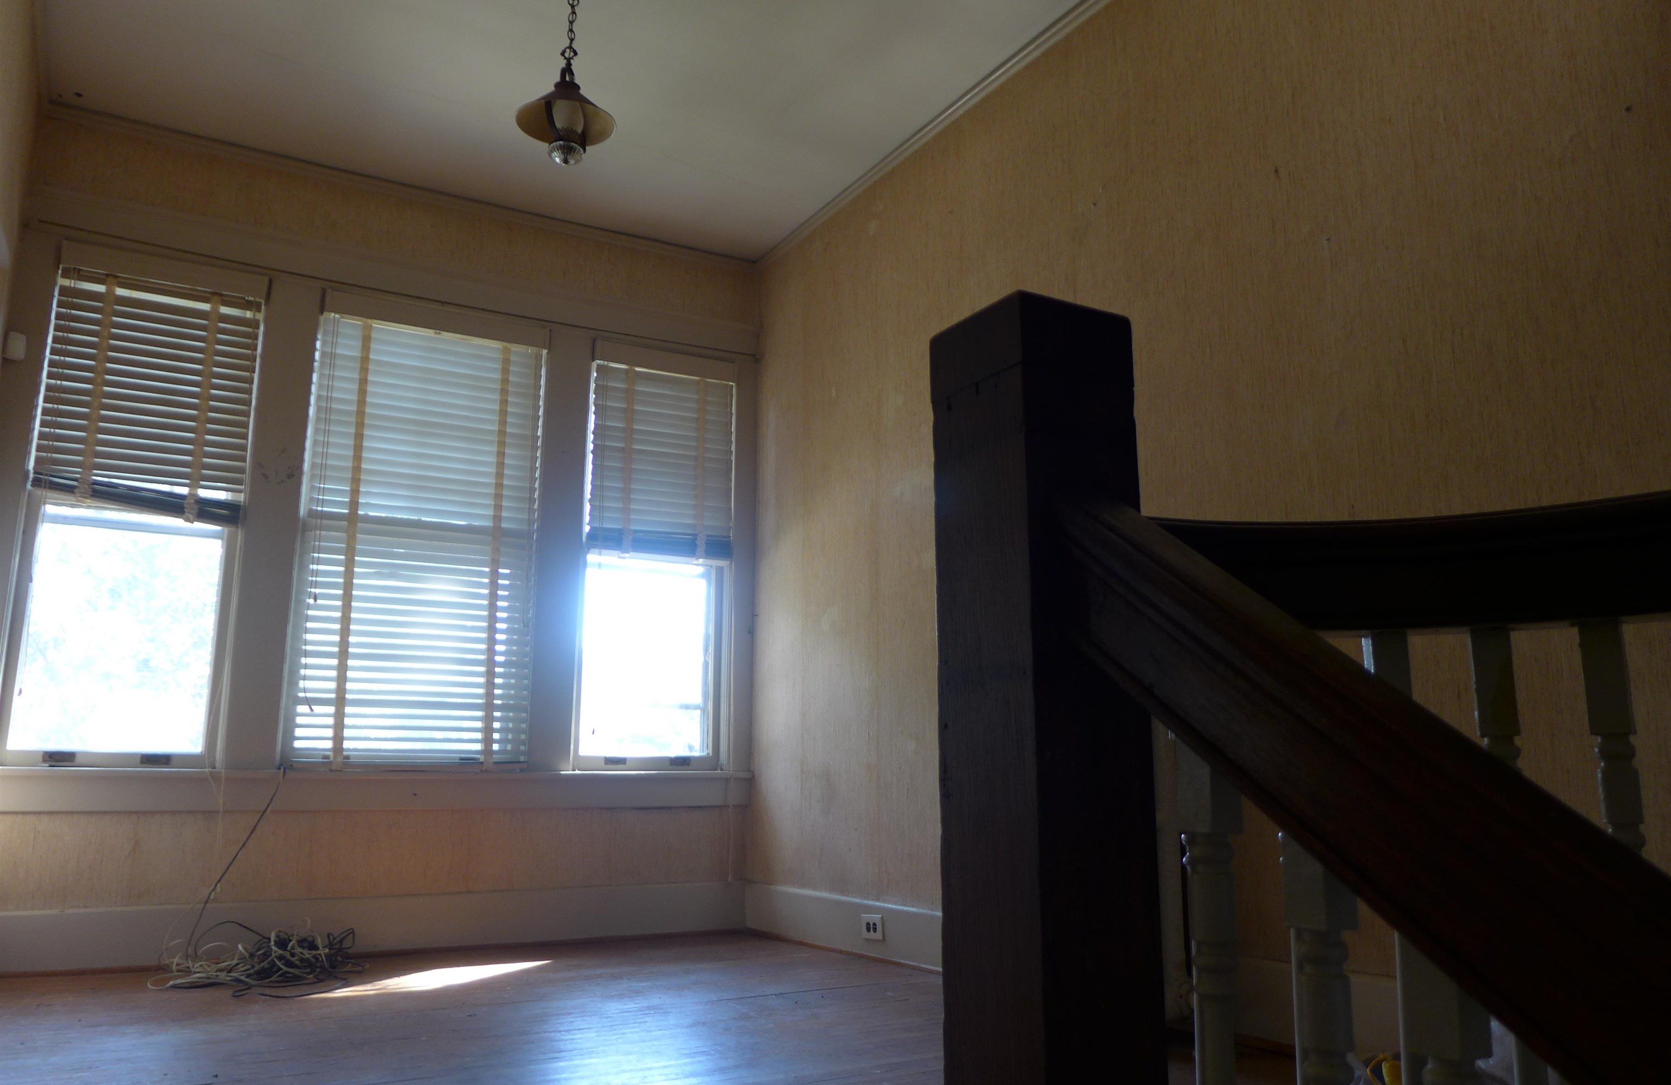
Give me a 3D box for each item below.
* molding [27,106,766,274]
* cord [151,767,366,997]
[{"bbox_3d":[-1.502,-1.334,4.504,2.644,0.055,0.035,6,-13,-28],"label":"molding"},{"bbox_3d":[-1.708,1.000,3.536,0.570,0.600,0.640,6,-13,-28],"label":"cord"}]

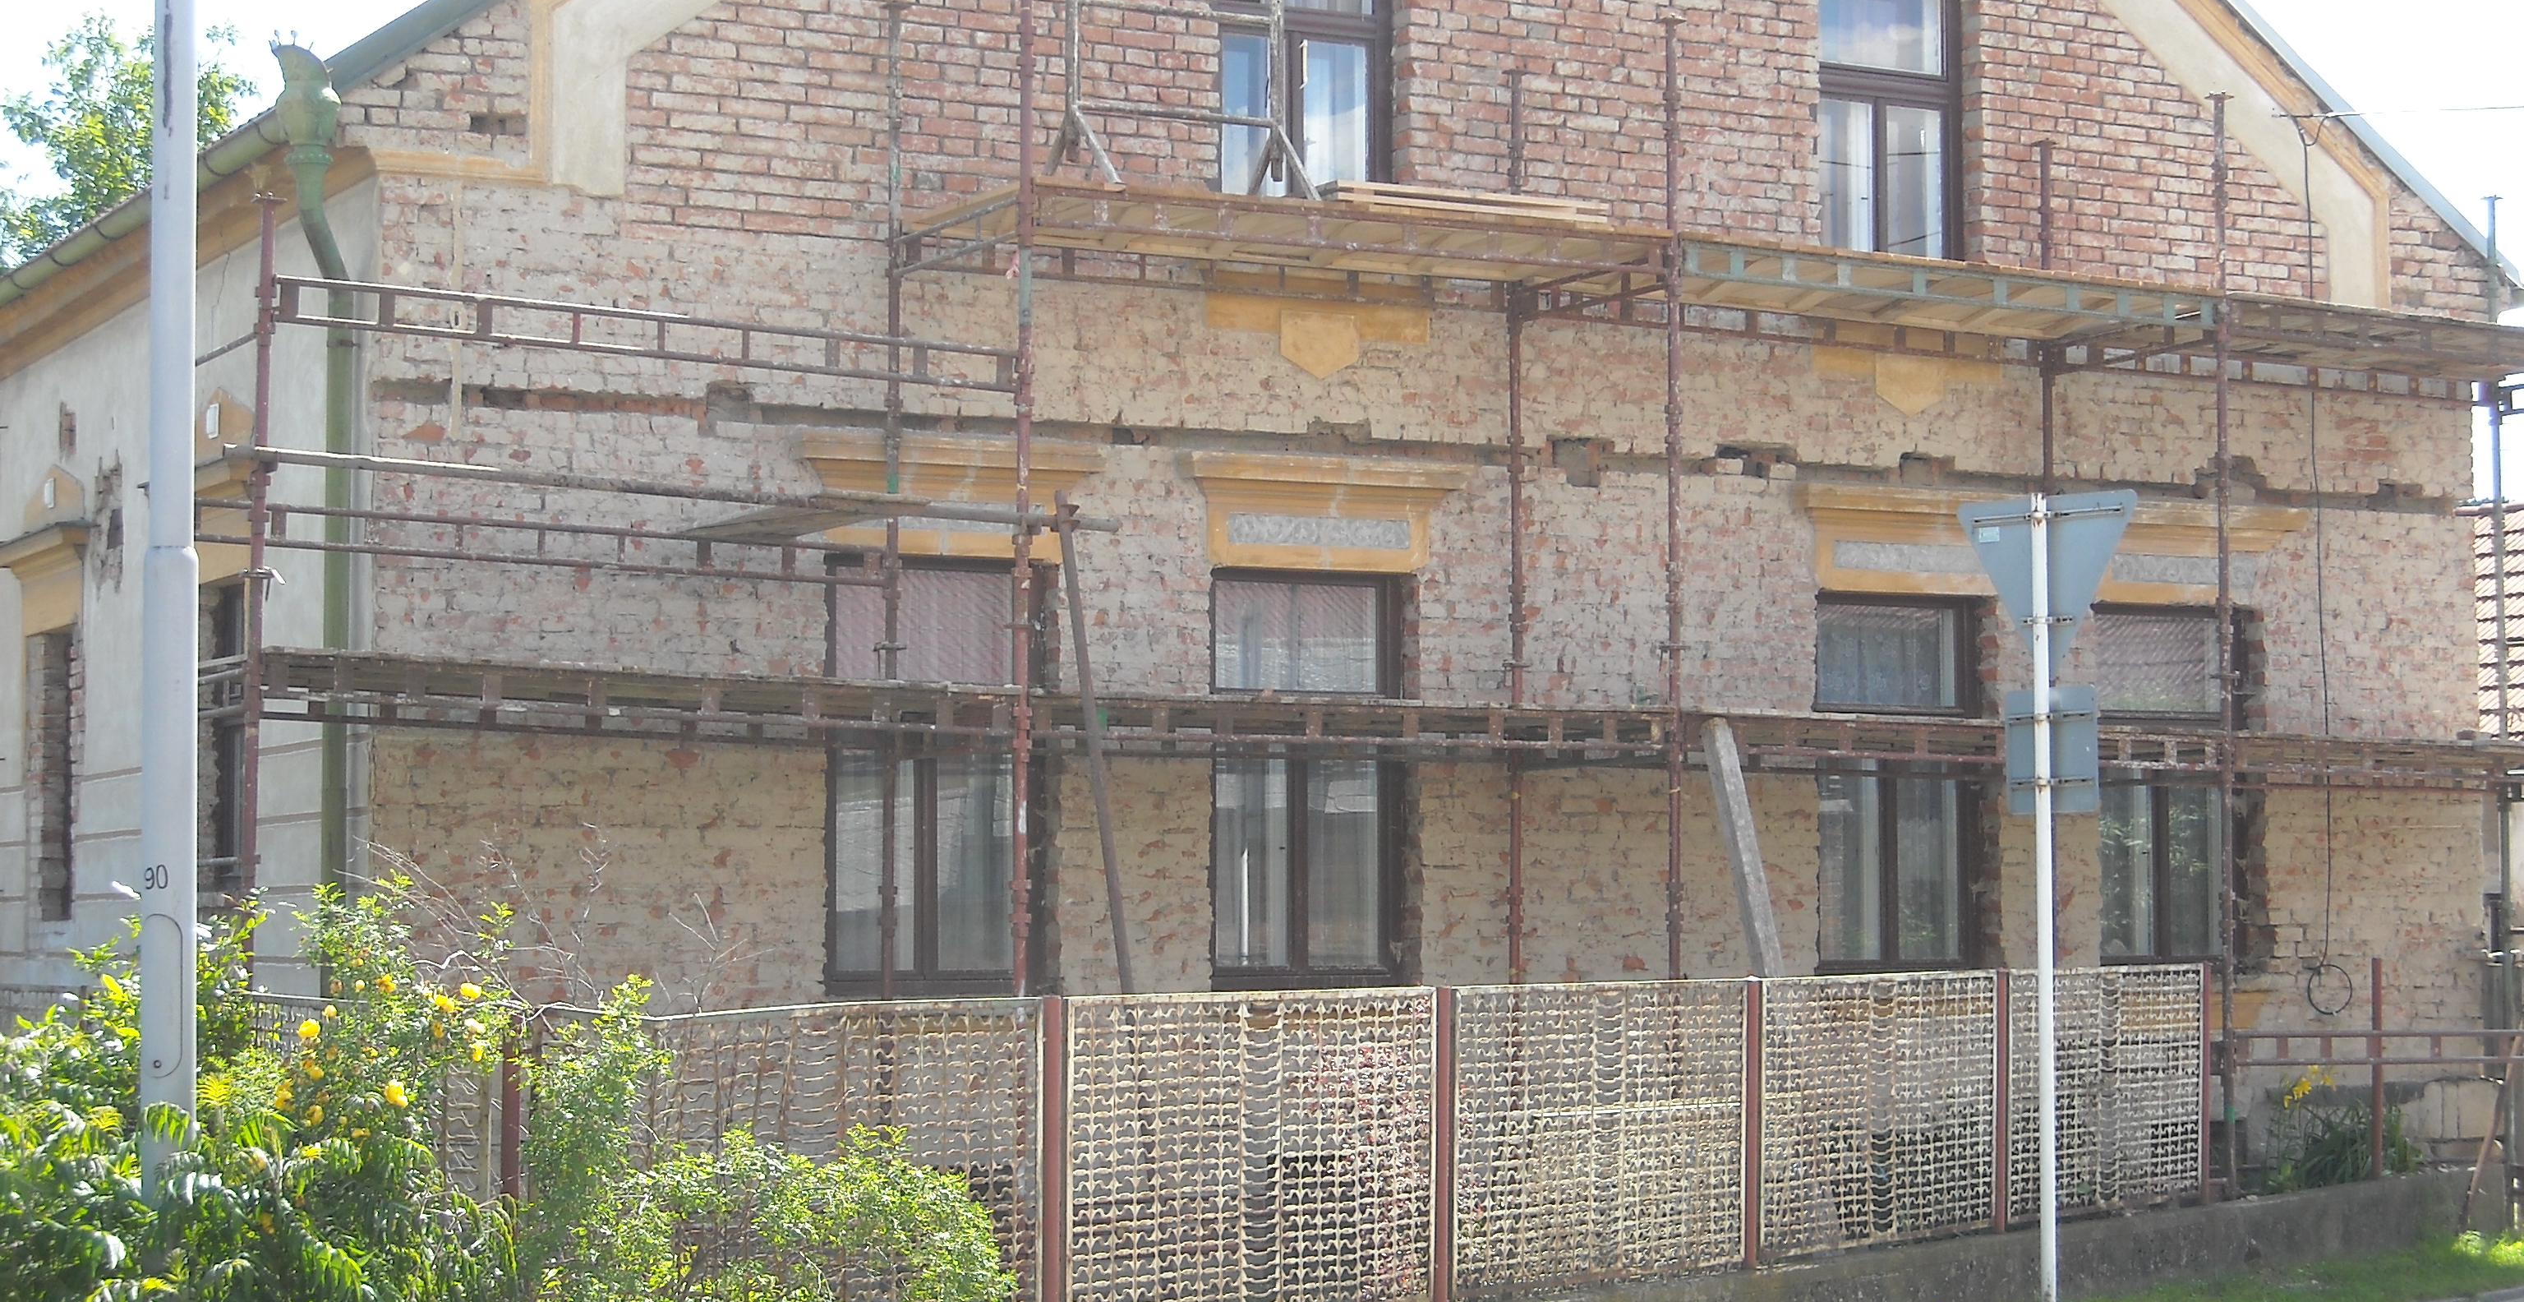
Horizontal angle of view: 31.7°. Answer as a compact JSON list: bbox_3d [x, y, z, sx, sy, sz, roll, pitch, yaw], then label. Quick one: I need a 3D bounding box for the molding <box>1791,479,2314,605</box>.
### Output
[{"bbox_3d":[3.899,-0.507,21.834,3.100,0.510,0.160,2,-4,-28],"label":"molding"}]

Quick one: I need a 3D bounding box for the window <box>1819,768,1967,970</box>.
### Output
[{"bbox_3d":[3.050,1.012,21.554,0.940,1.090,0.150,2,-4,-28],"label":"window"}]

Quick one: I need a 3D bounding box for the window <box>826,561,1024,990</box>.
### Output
[{"bbox_3d":[-1.426,0.538,19.195,1.000,1.840,0.160,2,-4,-28],"label":"window"}]

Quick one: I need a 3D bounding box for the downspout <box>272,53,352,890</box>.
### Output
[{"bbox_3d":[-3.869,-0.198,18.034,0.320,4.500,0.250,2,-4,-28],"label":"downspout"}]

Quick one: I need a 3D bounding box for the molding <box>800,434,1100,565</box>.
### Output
[{"bbox_3d":[-1.326,-0.654,19.054,1.410,0.520,0.160,2,-4,-28],"label":"molding"}]

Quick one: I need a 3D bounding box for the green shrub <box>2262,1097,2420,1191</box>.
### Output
[{"bbox_3d":[5.364,2.464,22.100,0.740,0.520,0.550,2,-4,-28],"label":"green shrub"}]

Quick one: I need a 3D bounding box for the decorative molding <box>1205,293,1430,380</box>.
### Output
[{"bbox_3d":[0.267,-1.432,20.001,1.130,0.440,0.070,2,-4,-28],"label":"decorative molding"}]

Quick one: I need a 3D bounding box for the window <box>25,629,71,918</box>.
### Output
[{"bbox_3d":[-6.150,0.636,22.832,0.200,1.520,1.050,2,-4,-28],"label":"window"}]

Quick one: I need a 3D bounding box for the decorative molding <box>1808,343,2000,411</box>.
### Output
[{"bbox_3d":[3.135,-1.345,21.527,1.100,0.430,0.070,2,-4,-28],"label":"decorative molding"}]

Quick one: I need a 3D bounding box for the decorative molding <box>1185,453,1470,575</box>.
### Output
[{"bbox_3d":[0.289,-0.606,19.913,1.390,0.520,0.160,2,-4,-28],"label":"decorative molding"}]

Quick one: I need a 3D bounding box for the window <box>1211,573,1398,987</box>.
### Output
[{"bbox_3d":[0.189,0.586,20.054,1.000,1.840,0.160,2,-4,-28],"label":"window"}]

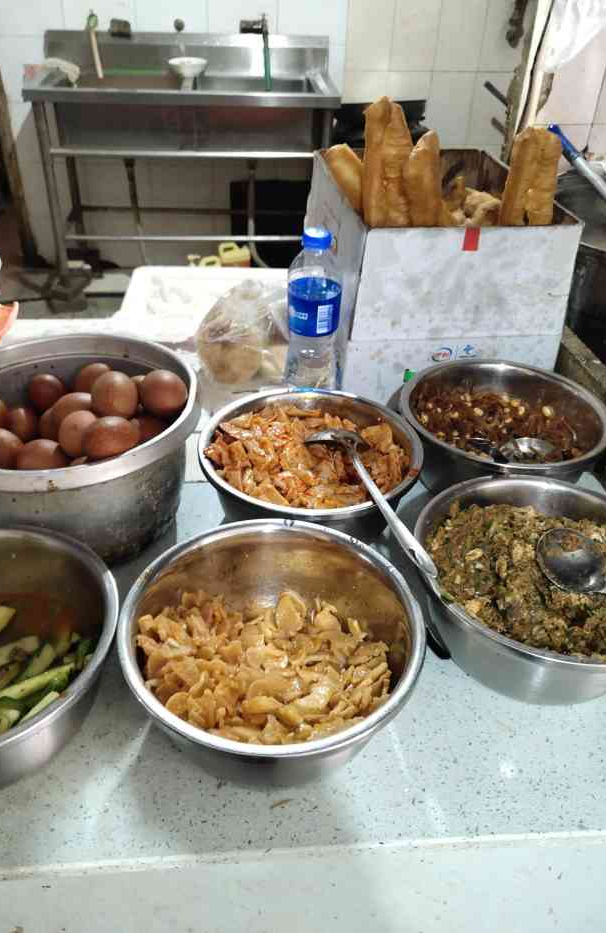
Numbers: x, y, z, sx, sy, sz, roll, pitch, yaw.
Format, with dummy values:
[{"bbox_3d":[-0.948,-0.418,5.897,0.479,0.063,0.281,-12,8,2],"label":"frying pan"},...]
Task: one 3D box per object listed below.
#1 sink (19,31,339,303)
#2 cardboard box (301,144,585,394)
[{"bbox_3d":[-0.443,-1.176,3.237,1.100,0.914,0.530,-1,37,-4],"label":"sink"},{"bbox_3d":[0.157,-0.252,1.067,0.252,0.240,0.290,-5,37,-10],"label":"cardboard box"}]

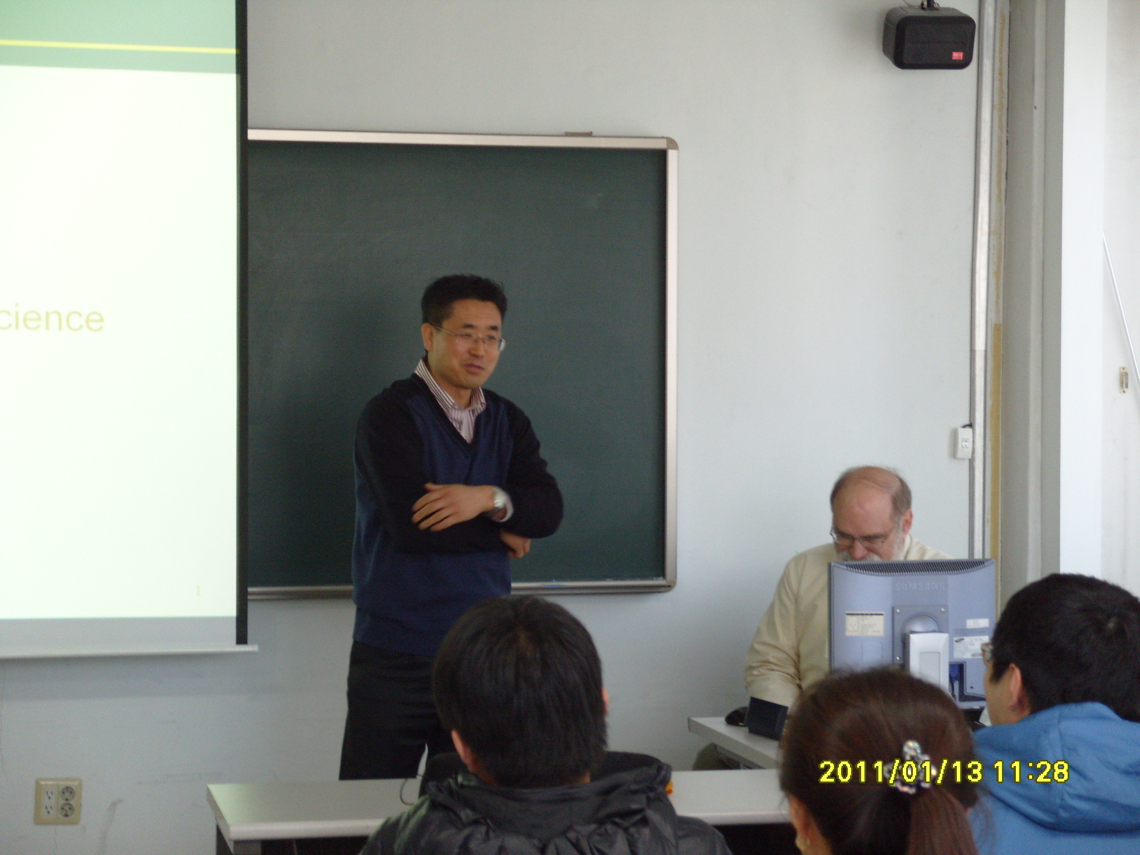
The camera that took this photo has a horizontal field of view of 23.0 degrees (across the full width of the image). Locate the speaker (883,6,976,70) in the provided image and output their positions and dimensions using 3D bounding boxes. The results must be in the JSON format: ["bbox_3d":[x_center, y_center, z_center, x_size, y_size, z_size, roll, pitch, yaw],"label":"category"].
[{"bbox_3d":[0.963,-1.054,7.563,0.228,0.153,0.138,-2,20,-12],"label":"speaker"}]

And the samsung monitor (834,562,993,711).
[{"bbox_3d":[0.736,0.465,5.892,0.370,0.365,0.185,-1,2,-14],"label":"samsung monitor"}]

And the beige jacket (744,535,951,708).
[{"bbox_3d":[0.660,0.506,6.258,0.550,0.530,0.400,0,2,0],"label":"beige jacket"}]

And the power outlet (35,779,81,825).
[{"bbox_3d":[-1.306,0.957,7.144,0.117,0.120,0.014,2,1,-15],"label":"power outlet"}]

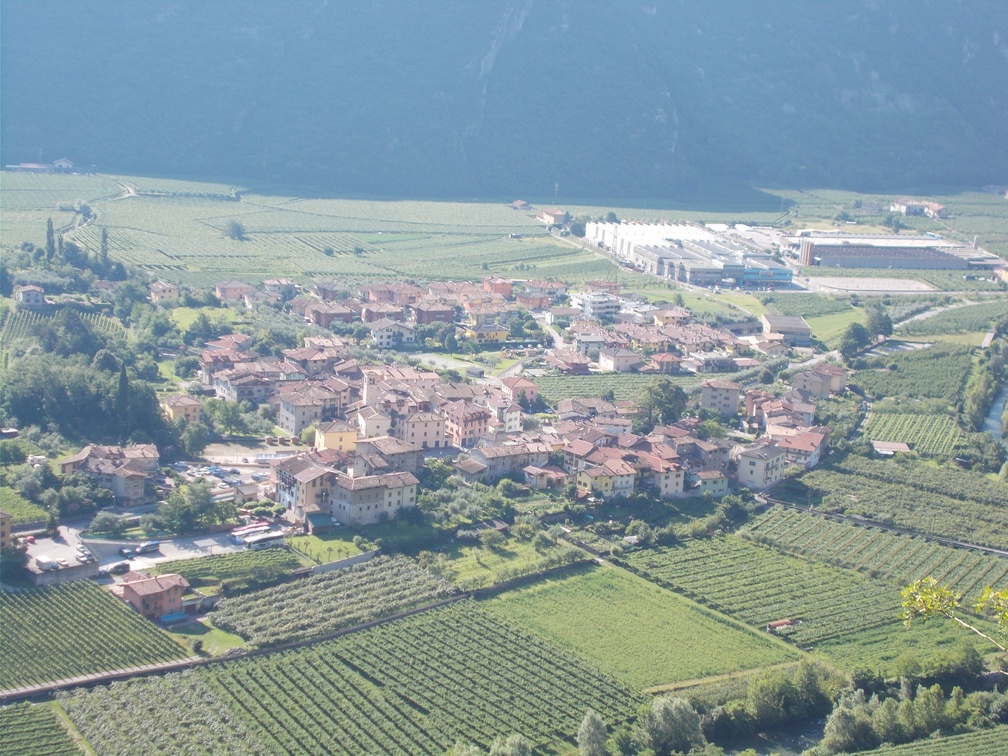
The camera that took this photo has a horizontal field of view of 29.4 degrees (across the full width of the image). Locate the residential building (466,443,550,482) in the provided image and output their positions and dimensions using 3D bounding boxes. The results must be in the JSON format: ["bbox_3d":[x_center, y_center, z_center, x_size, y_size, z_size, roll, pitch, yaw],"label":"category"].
[{"bbox_3d":[2.812,28.944,677.186,27.796,10.840,10.568,-6,17,-33],"label":"residential building"}]

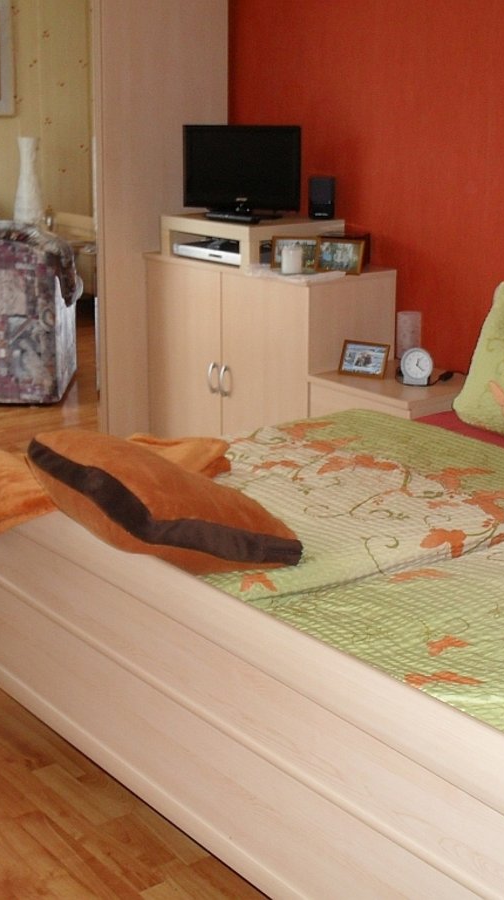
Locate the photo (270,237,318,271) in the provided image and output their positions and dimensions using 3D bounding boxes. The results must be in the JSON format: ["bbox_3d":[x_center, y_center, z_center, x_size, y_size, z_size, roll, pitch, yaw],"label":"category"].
[{"bbox_3d":[0.160,-0.726,4.493,0.168,0.124,0.030,4,-2,10],"label":"photo"}]

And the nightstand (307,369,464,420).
[{"bbox_3d":[0.523,0.034,4.318,0.451,0.573,0.514,-11,20,-37],"label":"nightstand"}]

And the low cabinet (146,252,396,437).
[{"bbox_3d":[0.048,-0.294,4.841,0.462,0.910,1.007,-11,20,-37],"label":"low cabinet"}]

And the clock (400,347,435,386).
[{"bbox_3d":[0.569,-0.285,4.170,0.113,0.122,0.050,1,16,1],"label":"clock"}]

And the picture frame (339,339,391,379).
[{"bbox_3d":[0.402,-0.316,4.289,0.170,0.126,0.030,9,0,28],"label":"picture frame"}]

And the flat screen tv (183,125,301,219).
[{"bbox_3d":[-0.039,-1.098,4.786,0.485,0.350,0.160,7,17,20],"label":"flat screen tv"}]

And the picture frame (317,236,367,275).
[{"bbox_3d":[0.322,-0.703,4.413,0.172,0.127,0.030,7,-1,20],"label":"picture frame"}]

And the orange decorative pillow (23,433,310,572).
[{"bbox_3d":[-0.180,0.105,2.327,0.500,0.170,0.500,23,-9,-5],"label":"orange decorative pillow"}]

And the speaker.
[{"bbox_3d":[0.277,-0.984,4.735,0.100,0.165,0.100,3,16,9],"label":"speaker"}]

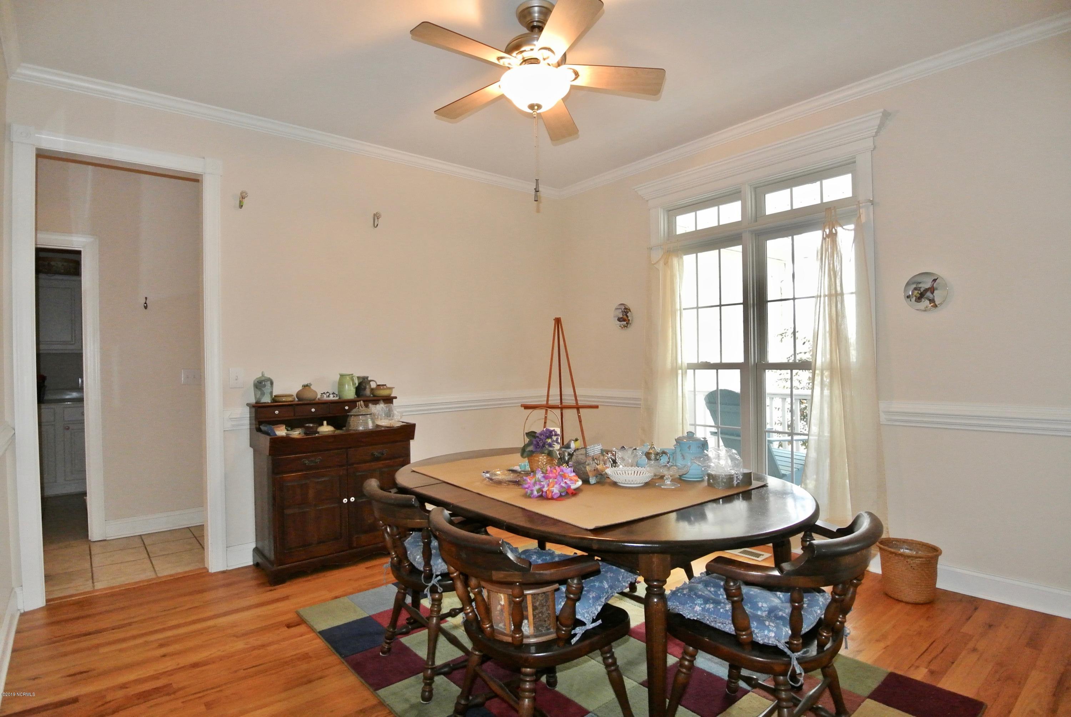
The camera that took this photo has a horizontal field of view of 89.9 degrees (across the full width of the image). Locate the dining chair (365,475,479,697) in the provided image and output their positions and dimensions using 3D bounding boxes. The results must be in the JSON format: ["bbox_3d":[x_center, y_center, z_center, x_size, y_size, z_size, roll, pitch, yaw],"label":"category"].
[{"bbox_3d":[-0.390,0.843,2.116,0.550,0.755,0.600,-1,0,-38],"label":"dining chair"}]

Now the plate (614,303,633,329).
[{"bbox_3d":[0.717,-0.344,4.424,0.025,0.212,0.212,-1,0,-40],"label":"plate"}]

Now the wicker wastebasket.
[{"bbox_3d":[1.856,1.053,2.662,0.285,0.250,0.285,-1,0,-40],"label":"wicker wastebasket"}]

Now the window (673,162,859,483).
[{"bbox_3d":[1.470,-0.105,3.631,0.110,2.121,1.360,-1,0,-40],"label":"window"}]

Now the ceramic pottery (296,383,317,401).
[{"bbox_3d":[-1.417,0.210,3.319,0.125,0.105,0.125,-1,0,-40],"label":"ceramic pottery"}]

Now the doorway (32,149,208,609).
[{"bbox_3d":[-2.283,0.099,3.014,0.762,2.386,0.140,-1,0,-40],"label":"doorway"}]

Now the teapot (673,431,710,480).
[{"bbox_3d":[0.655,0.410,2.256,0.182,0.198,0.125,-1,0,-24],"label":"teapot"}]

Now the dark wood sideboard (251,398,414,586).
[{"bbox_3d":[-1.279,0.772,3.450,0.972,1.009,0.388,-1,0,-40],"label":"dark wood sideboard"}]

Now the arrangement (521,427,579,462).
[{"bbox_3d":[0.056,0.389,2.330,0.230,0.170,0.190,-1,0,0],"label":"arrangement"}]

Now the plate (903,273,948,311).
[{"bbox_3d":[2.050,-0.350,2.823,0.025,0.212,0.212,-1,0,-40],"label":"plate"}]

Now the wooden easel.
[{"bbox_3d":[0.190,0.452,4.120,0.600,1.550,0.620,-1,0,-3],"label":"wooden easel"}]

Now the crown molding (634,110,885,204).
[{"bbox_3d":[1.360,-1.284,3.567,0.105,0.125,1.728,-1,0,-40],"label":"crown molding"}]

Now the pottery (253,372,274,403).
[{"bbox_3d":[-1.606,0.170,3.161,0.109,0.180,0.109,-1,0,-40],"label":"pottery"}]

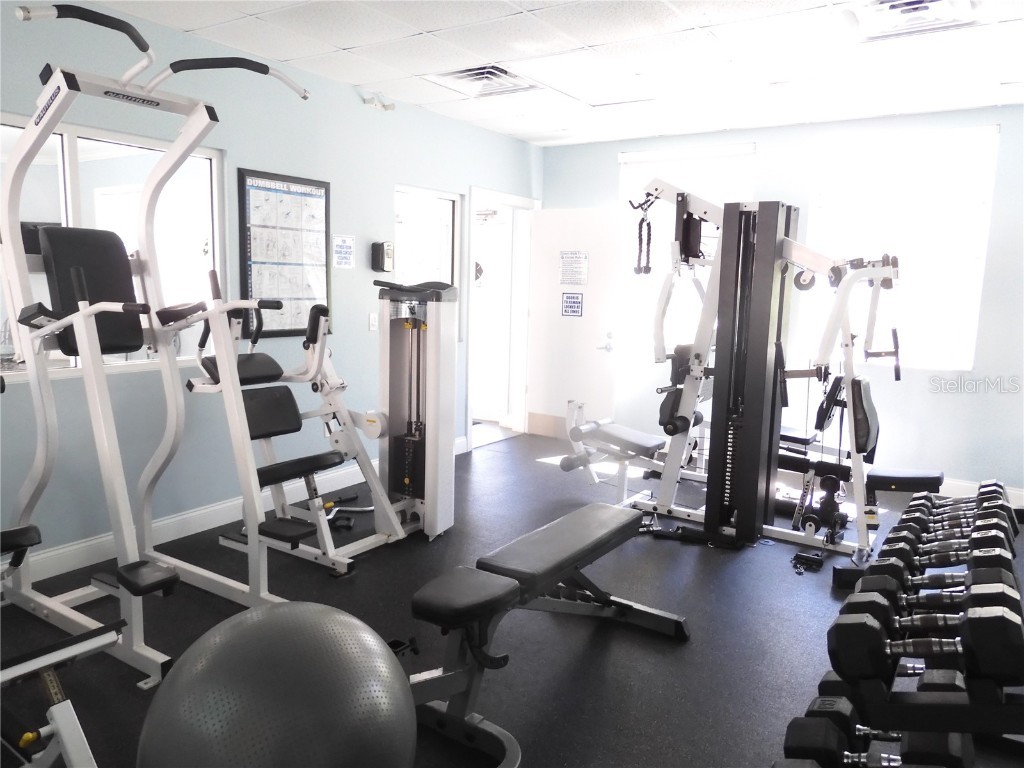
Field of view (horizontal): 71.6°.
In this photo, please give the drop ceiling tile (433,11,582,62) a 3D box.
[{"bbox_3d":[-0.017,-1.819,3.736,0.600,0.020,0.600,7,11,33],"label":"drop ceiling tile"}]

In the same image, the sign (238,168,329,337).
[{"bbox_3d":[-1.400,-0.792,4.448,0.025,0.987,0.688,7,11,33],"label":"sign"}]

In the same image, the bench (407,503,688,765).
[{"bbox_3d":[0.068,0.894,2.718,0.740,0.510,1.490,7,11,33],"label":"bench"}]

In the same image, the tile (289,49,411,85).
[{"bbox_3d":[-0.996,-1.948,4.376,0.514,0.020,0.600,7,11,33],"label":"tile"}]

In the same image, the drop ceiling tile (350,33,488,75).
[{"bbox_3d":[-0.524,-1.886,4.068,0.600,0.020,0.600,7,11,33],"label":"drop ceiling tile"}]

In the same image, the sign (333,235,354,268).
[{"bbox_3d":[-1.138,-0.899,4.841,0.010,0.218,0.197,7,11,33],"label":"sign"}]

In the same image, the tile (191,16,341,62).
[{"bbox_3d":[-1.334,-1.879,3.874,0.514,0.020,0.600,7,11,33],"label":"tile"}]

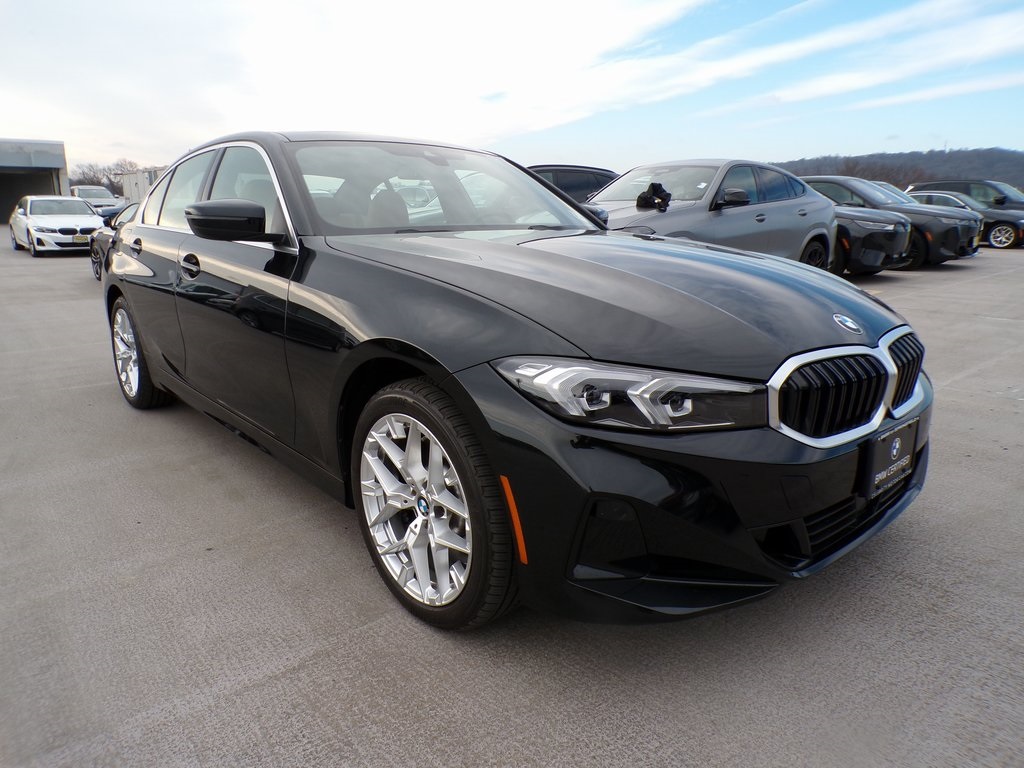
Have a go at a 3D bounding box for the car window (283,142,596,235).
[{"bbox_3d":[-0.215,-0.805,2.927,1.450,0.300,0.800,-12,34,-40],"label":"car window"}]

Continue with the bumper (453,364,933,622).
[{"bbox_3d":[0.747,0.164,2.019,1.800,0.570,0.640,-11,17,-40],"label":"bumper"}]

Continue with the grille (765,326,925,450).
[{"bbox_3d":[0.899,-0.005,1.819,0.780,0.260,0.150,-12,18,-40],"label":"grille"}]

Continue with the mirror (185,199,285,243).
[{"bbox_3d":[-0.942,-0.545,2.388,0.230,0.150,0.210,-11,17,-40],"label":"mirror"}]

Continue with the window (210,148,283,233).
[{"bbox_3d":[-1.018,-0.767,2.806,0.060,0.420,0.960,23,-5,-43],"label":"window"}]

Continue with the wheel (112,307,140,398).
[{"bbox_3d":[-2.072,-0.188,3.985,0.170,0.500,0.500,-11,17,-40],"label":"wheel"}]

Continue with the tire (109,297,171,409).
[{"bbox_3d":[-2.057,-0.191,3.998,0.225,0.655,0.655,-11,17,-40],"label":"tire"}]

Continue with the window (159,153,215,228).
[{"bbox_3d":[-1.552,-0.926,3.408,0.060,0.400,0.600,23,-5,-43],"label":"window"}]

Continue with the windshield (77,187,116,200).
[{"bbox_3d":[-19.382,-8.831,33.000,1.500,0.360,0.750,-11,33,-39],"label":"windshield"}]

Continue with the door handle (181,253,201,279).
[{"bbox_3d":[-1.306,-0.475,2.871,0.060,0.100,0.215,-12,18,-40],"label":"door handle"}]

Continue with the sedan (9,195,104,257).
[{"bbox_3d":[-11.784,-4.134,18.542,1.840,1.440,4.710,-11,18,-39],"label":"sedan"}]

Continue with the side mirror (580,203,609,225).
[{"bbox_3d":[0.435,-0.838,3.598,0.250,0.150,0.190,-12,18,-40],"label":"side mirror"}]

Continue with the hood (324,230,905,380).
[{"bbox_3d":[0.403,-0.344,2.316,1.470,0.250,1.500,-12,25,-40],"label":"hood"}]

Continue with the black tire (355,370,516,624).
[{"bbox_3d":[-0.181,0.307,1.909,0.225,0.655,0.655,-11,17,-40],"label":"black tire"}]

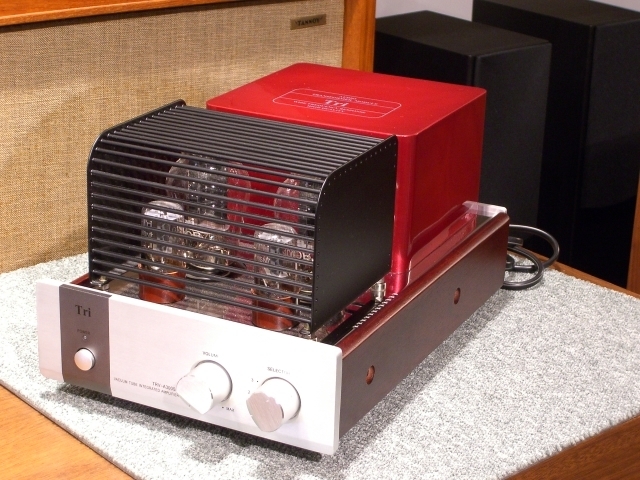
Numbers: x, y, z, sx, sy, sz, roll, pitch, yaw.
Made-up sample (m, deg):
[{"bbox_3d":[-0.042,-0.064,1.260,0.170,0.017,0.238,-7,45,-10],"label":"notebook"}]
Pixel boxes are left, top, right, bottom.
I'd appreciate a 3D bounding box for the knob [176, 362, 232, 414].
[{"bbox_3d":[-0.078,0.099,0.996,0.030,0.030,0.020,12,23,24],"label":"knob"}]

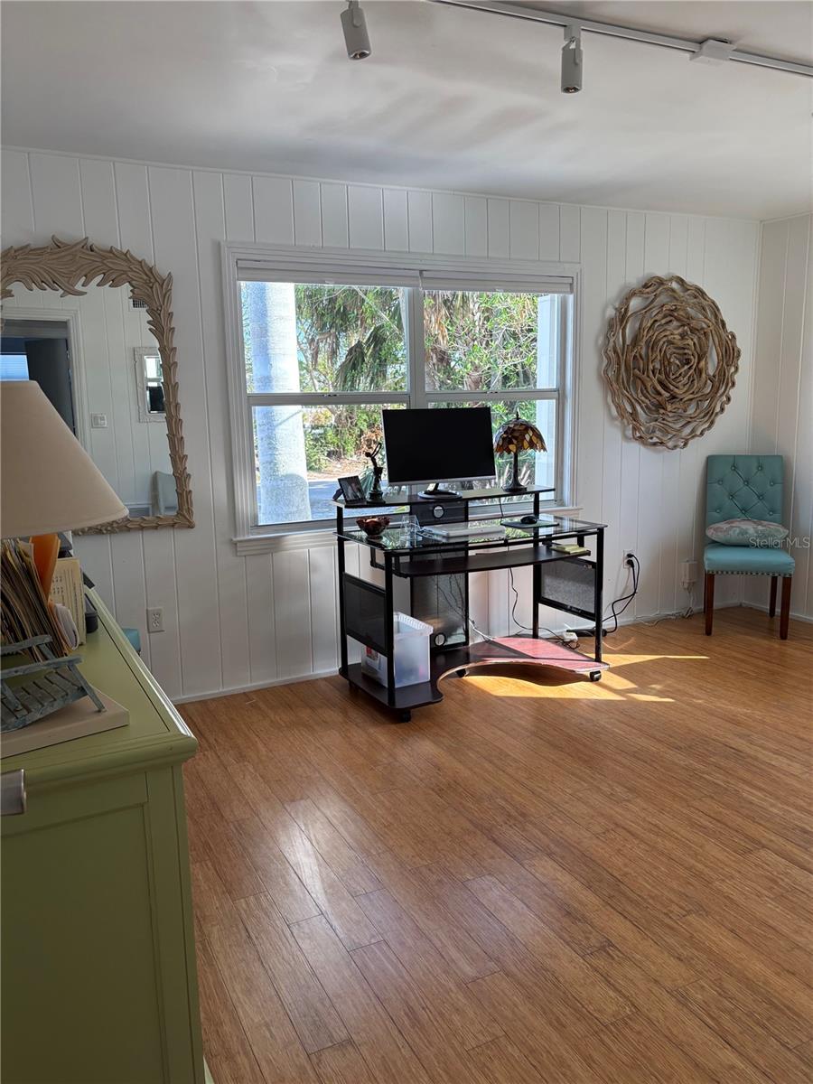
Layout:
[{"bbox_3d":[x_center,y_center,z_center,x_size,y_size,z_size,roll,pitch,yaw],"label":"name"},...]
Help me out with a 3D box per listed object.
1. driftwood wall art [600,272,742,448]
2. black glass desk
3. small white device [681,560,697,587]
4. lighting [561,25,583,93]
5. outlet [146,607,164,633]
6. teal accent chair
[{"bbox_3d":[1.580,-1.051,4.812,1.000,1.000,0.120,-6,11,-25],"label":"driftwood wall art"},{"bbox_3d":[0.325,0.244,4.049,1.255,0.915,0.710,-6,11,-27],"label":"black glass desk"},{"bbox_3d":[1.784,0.195,5.124,0.080,0.145,0.060,-6,11,-25],"label":"small white device"},{"bbox_3d":[0.451,-1.328,2.230,0.058,0.170,0.060,-1,10,0],"label":"lighting"},{"bbox_3d":[-1.160,0.363,3.776,0.071,0.115,0.015,-6,11,-25],"label":"outlet"},{"bbox_3d":[2.030,0.014,4.862,0.470,1.015,0.580,2,10,16],"label":"teal accent chair"}]

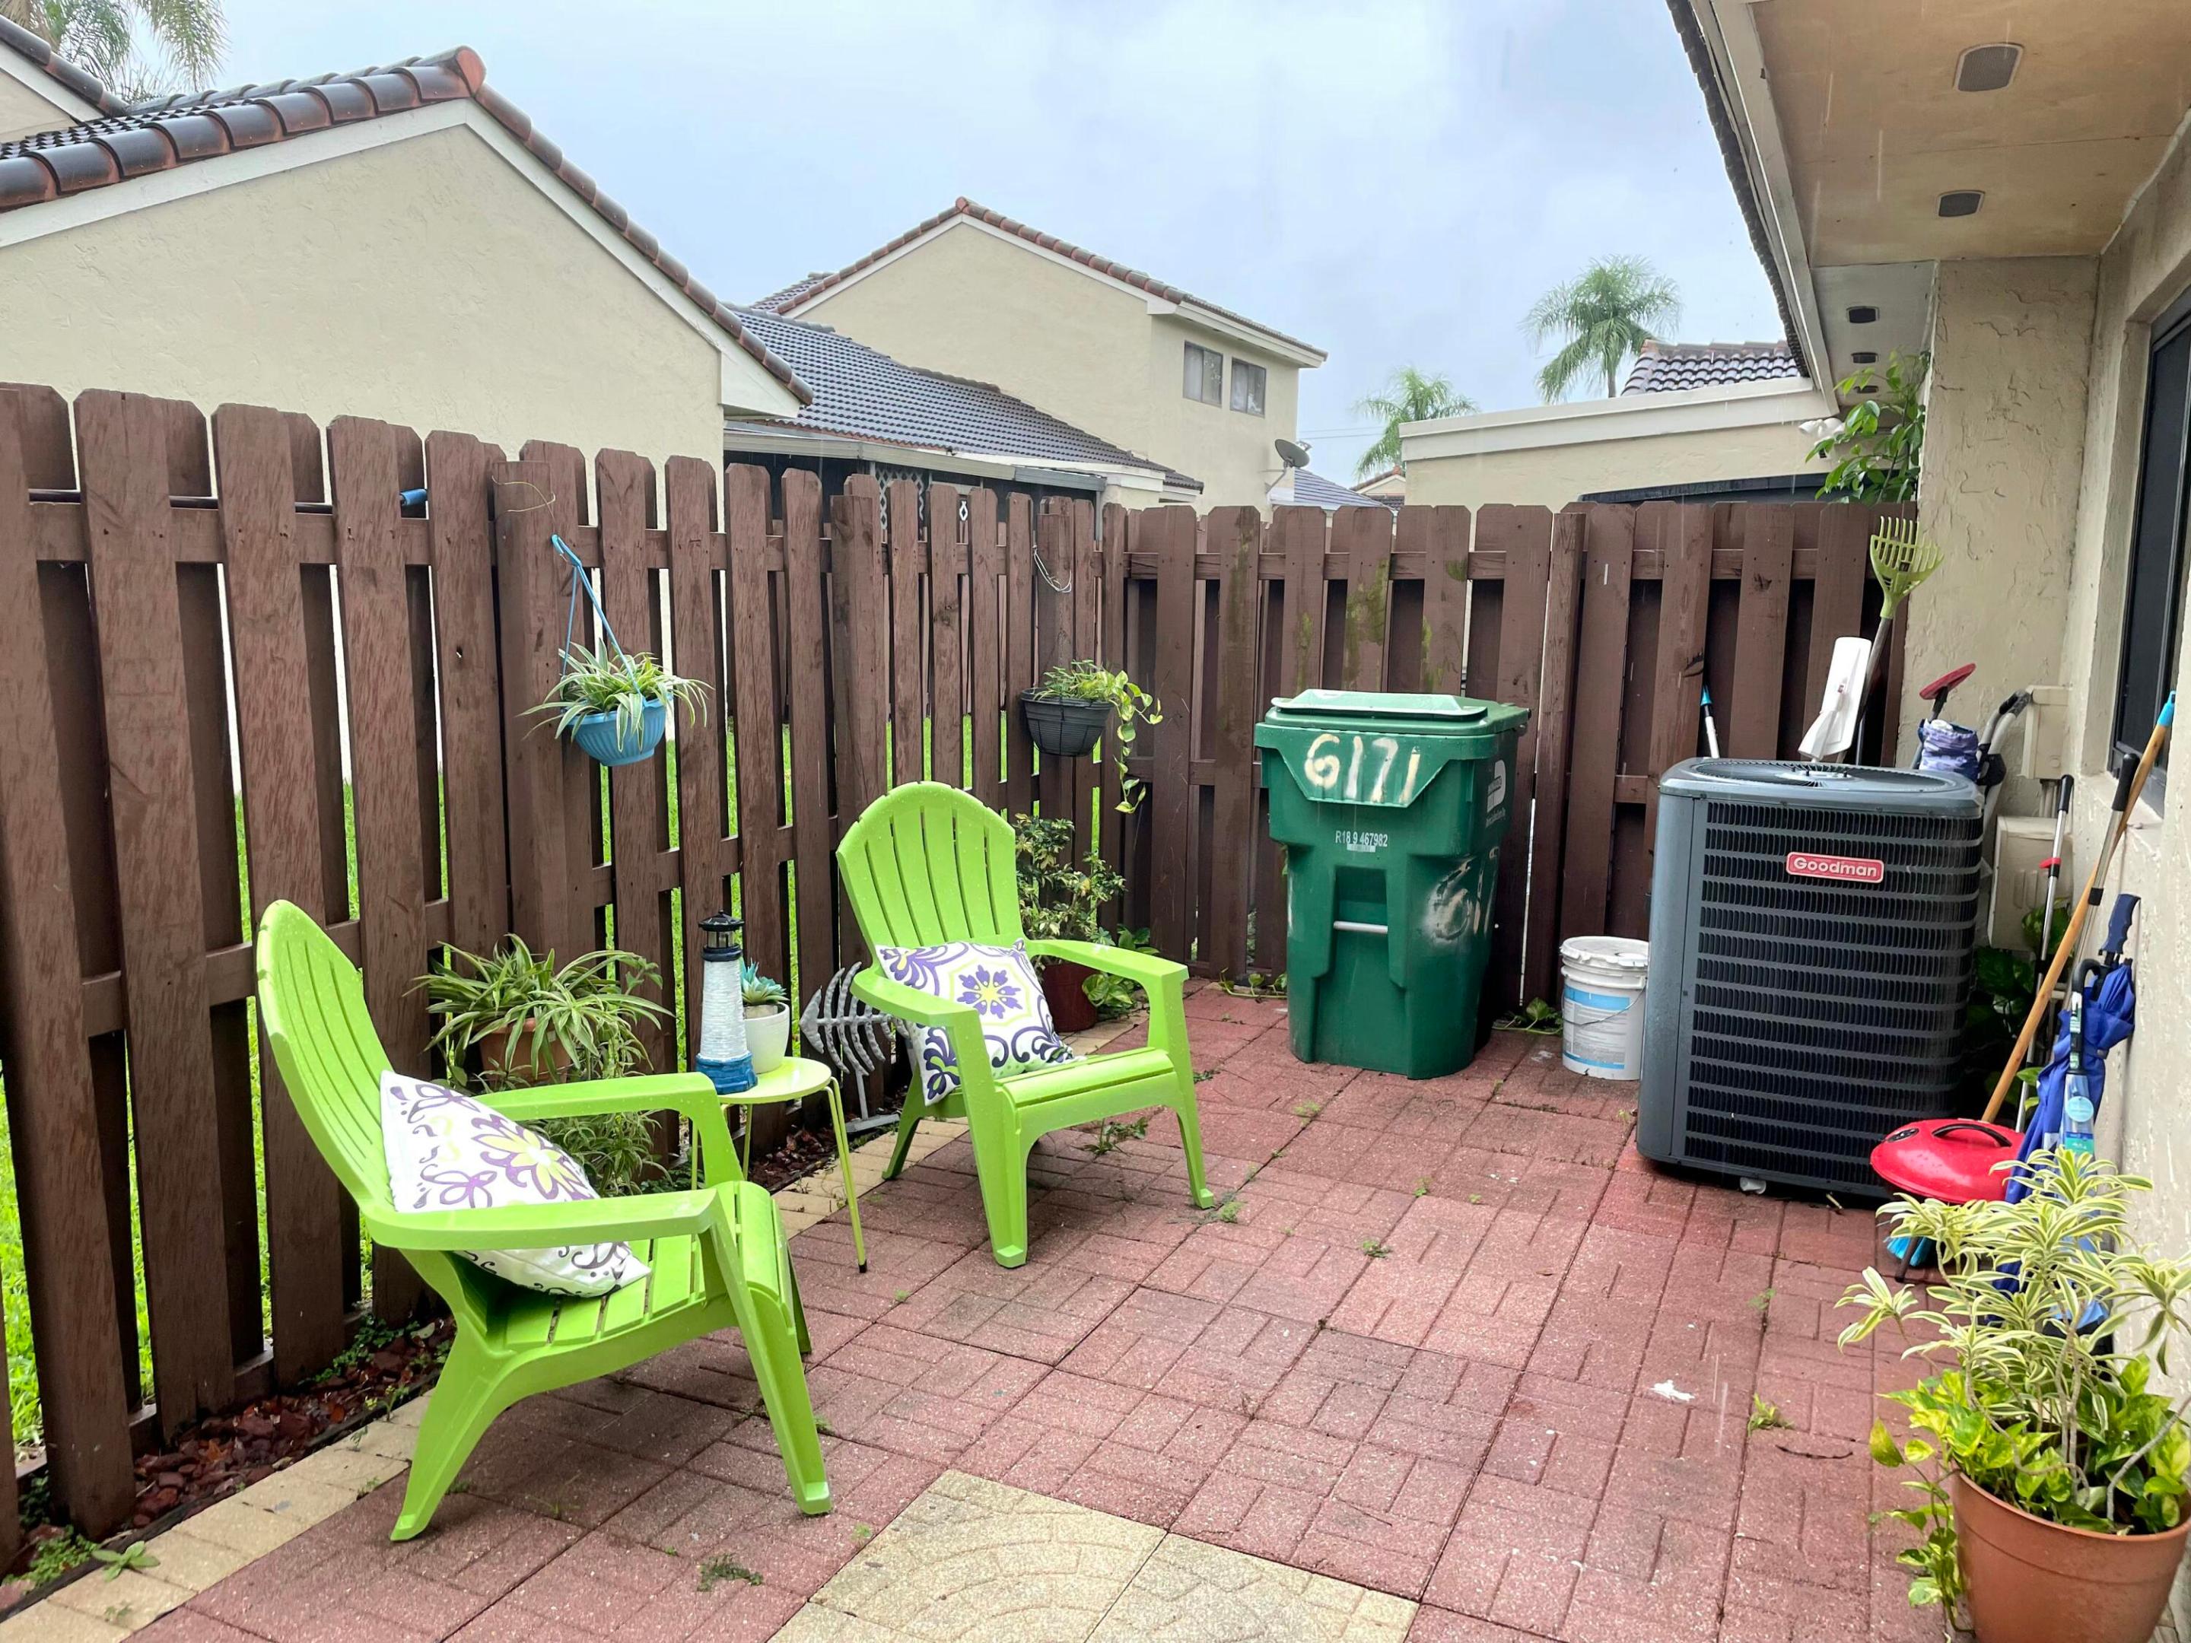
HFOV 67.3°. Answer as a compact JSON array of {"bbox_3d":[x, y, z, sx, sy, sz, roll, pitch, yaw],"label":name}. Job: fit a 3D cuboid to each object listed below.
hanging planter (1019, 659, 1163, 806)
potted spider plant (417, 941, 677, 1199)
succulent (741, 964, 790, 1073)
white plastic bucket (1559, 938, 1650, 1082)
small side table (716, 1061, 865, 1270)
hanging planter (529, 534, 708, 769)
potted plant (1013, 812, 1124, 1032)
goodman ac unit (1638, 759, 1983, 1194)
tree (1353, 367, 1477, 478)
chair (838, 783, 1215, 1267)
[{"bbox_3d":[-0.014,-0.281,5.252,0.384,0.460,0.364,5,10,25],"label":"hanging planter"},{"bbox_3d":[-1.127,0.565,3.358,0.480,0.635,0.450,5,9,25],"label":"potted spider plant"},{"bbox_3d":[-0.734,0.412,3.535,0.155,0.237,0.155,5,9,25],"label":"succulent"},{"bbox_3d":[1.599,0.579,5.114,0.308,0.384,0.308,5,10,25],"label":"white plastic bucket"},{"bbox_3d":[-0.703,0.762,3.524,0.370,0.450,0.370,1,9,0],"label":"small side table"},{"bbox_3d":[-0.977,-0.339,3.373,0.293,0.465,0.303,1,9,0],"label":"hanging planter"},{"bbox_3d":[-0.089,0.329,5.533,0.410,0.728,0.410,1,9,0],"label":"potted plant"},{"bbox_3d":[1.879,0.366,4.387,0.737,0.970,0.737,4,9,22],"label":"goodman ac unit"},{"bbox_3d":[10.849,-11.253,56.933,4.500,8.680,4.500,5,9,25],"label":"tree"},{"bbox_3d":[-0.210,0.428,4.031,0.752,0.978,0.864,-6,11,-37],"label":"chair"}]

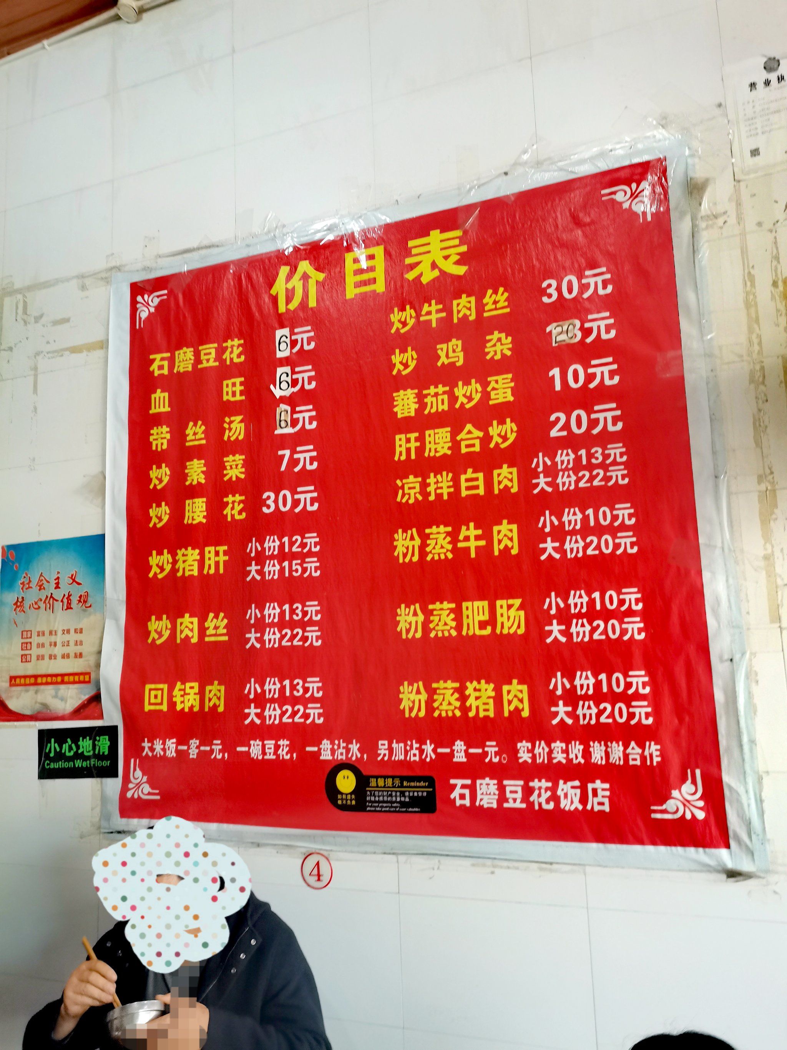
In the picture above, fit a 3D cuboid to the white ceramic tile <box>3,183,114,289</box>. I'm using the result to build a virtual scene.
[{"bbox_3d":[-1.106,-0.938,2.588,0.450,0.300,0.010,-5,-9,20],"label":"white ceramic tile"}]

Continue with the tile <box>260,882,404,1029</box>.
[{"bbox_3d":[-0.187,1.058,1.963,0.450,0.300,0.010,-5,-9,20],"label":"tile"}]

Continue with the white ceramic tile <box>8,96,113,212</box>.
[{"bbox_3d":[-1.117,-1.234,2.634,0.450,0.300,0.010,-5,-9,20],"label":"white ceramic tile"}]

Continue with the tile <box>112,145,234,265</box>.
[{"bbox_3d":[-0.685,-0.977,2.434,0.450,0.300,0.010,-5,-9,20],"label":"tile"}]

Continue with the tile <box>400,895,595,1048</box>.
[{"bbox_3d":[0.234,1.019,1.809,0.450,0.300,0.010,-5,-9,20],"label":"tile"}]

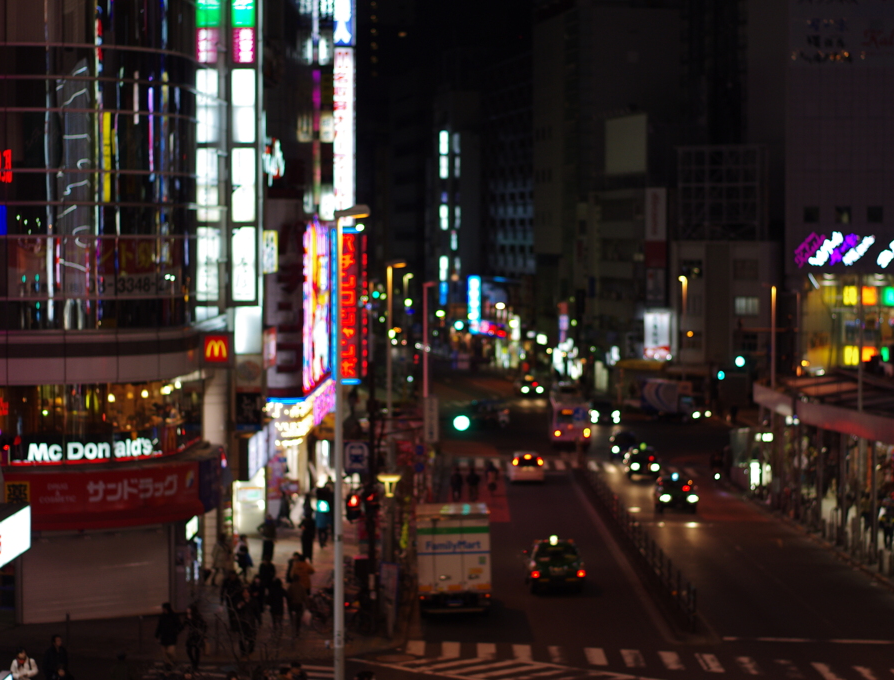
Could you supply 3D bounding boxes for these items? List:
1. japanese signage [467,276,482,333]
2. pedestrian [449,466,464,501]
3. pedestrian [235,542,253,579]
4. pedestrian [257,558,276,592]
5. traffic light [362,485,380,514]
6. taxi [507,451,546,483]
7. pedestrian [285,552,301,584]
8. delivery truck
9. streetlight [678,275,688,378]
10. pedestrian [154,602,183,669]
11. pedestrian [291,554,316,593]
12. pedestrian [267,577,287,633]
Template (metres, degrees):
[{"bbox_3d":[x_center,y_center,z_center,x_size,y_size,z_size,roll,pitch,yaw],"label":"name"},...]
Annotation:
[{"bbox_3d":[2.840,-3.717,220.000,1.450,6.000,0.500,0,2,0],"label":"japanese signage"},{"bbox_3d":[0.428,6.511,96.000,0.500,1.600,0.360,0,2,0],"label":"pedestrian"},{"bbox_3d":[-6.793,7.346,71.300,0.450,1.620,0.520,1,2,24],"label":"pedestrian"},{"bbox_3d":[-5.238,7.115,62.000,0.500,1.680,0.380,0,3,-3],"label":"pedestrian"},{"bbox_3d":[-2.151,4.557,60.300,0.450,0.780,0.450,1,2,18],"label":"traffic light"},{"bbox_3d":[4.072,6.404,109.249,1.700,1.500,4.500,0,2,0],"label":"taxi"},{"bbox_3d":[-4.727,7.498,66.700,0.520,1.660,0.420,0,2,-18],"label":"pedestrian"},{"bbox_3d":[0.196,6.564,64.300,2.150,2.980,5.300,1,2,-1],"label":"delivery truck"},{"bbox_3d":[18.830,0.359,170.000,0.450,11.200,1.000,1,3,24],"label":"streetlight"},{"bbox_3d":[-7.412,7.864,56.700,0.600,1.730,0.470,1,2,30],"label":"pedestrian"},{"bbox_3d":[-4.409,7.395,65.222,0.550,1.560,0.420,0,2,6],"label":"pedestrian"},{"bbox_3d":[-4.893,7.664,61.500,0.540,1.600,0.430,0,2,0],"label":"pedestrian"}]

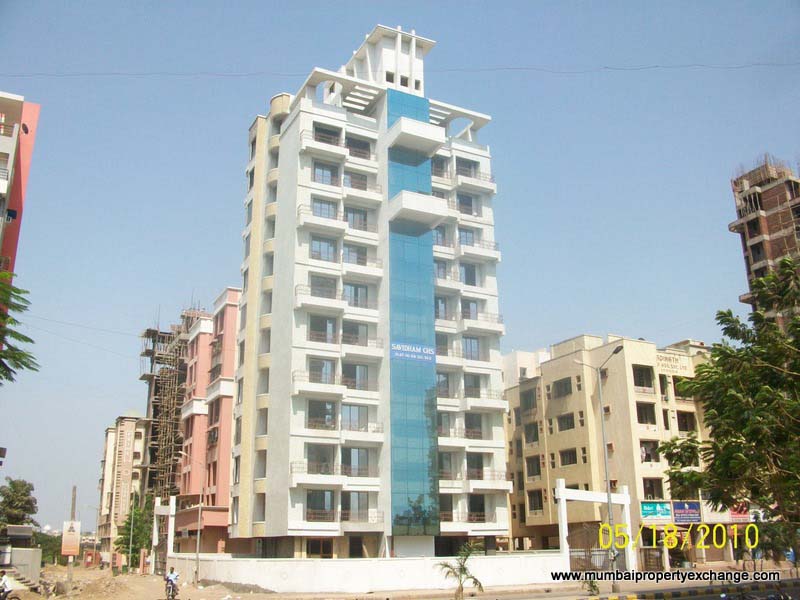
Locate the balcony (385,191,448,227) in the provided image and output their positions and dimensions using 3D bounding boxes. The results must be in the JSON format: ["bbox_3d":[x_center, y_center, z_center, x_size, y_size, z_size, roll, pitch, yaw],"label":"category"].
[{"bbox_3d":[1.361,-6.520,54.051,3.834,1.373,2.227,8,-20,-26],"label":"balcony"}]

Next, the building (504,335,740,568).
[{"bbox_3d":[18.696,13.540,64.856,12.000,18.200,16.000,8,-20,-26],"label":"building"}]

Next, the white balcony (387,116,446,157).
[{"bbox_3d":[1.259,-12.187,55.287,3.590,1.383,2.337,8,-20,-26],"label":"white balcony"}]

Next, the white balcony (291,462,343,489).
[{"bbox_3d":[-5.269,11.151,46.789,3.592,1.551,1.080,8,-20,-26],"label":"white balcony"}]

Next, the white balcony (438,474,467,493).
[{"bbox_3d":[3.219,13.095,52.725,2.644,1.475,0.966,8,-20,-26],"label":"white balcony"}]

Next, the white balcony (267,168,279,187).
[{"bbox_3d":[-10.071,-9.977,59.621,1.169,1.169,2.136,8,-20,-26],"label":"white balcony"}]

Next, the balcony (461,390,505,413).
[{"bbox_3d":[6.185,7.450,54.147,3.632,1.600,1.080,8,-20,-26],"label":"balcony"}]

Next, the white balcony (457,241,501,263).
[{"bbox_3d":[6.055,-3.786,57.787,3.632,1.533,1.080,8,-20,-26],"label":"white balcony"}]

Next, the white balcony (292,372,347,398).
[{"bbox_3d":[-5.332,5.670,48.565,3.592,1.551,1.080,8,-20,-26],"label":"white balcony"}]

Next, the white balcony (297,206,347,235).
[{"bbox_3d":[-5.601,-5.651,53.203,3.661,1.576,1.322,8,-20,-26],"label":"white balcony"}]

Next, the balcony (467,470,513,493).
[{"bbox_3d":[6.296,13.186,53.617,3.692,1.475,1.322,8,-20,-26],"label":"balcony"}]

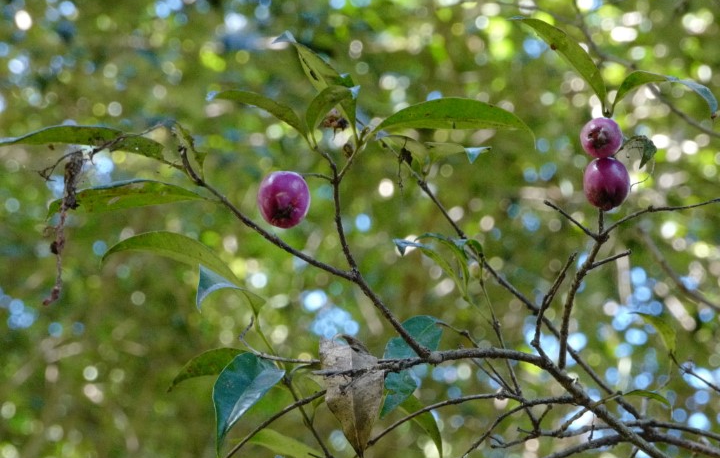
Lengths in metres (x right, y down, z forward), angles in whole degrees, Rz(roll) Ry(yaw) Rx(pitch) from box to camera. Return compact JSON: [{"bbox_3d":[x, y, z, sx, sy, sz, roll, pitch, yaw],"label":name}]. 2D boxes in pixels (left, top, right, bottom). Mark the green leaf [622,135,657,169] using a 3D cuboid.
[{"bbox_3d":[0.148,-0.041,0.890,0.018,0.018,0.013,0,-8,0],"label":"green leaf"}]

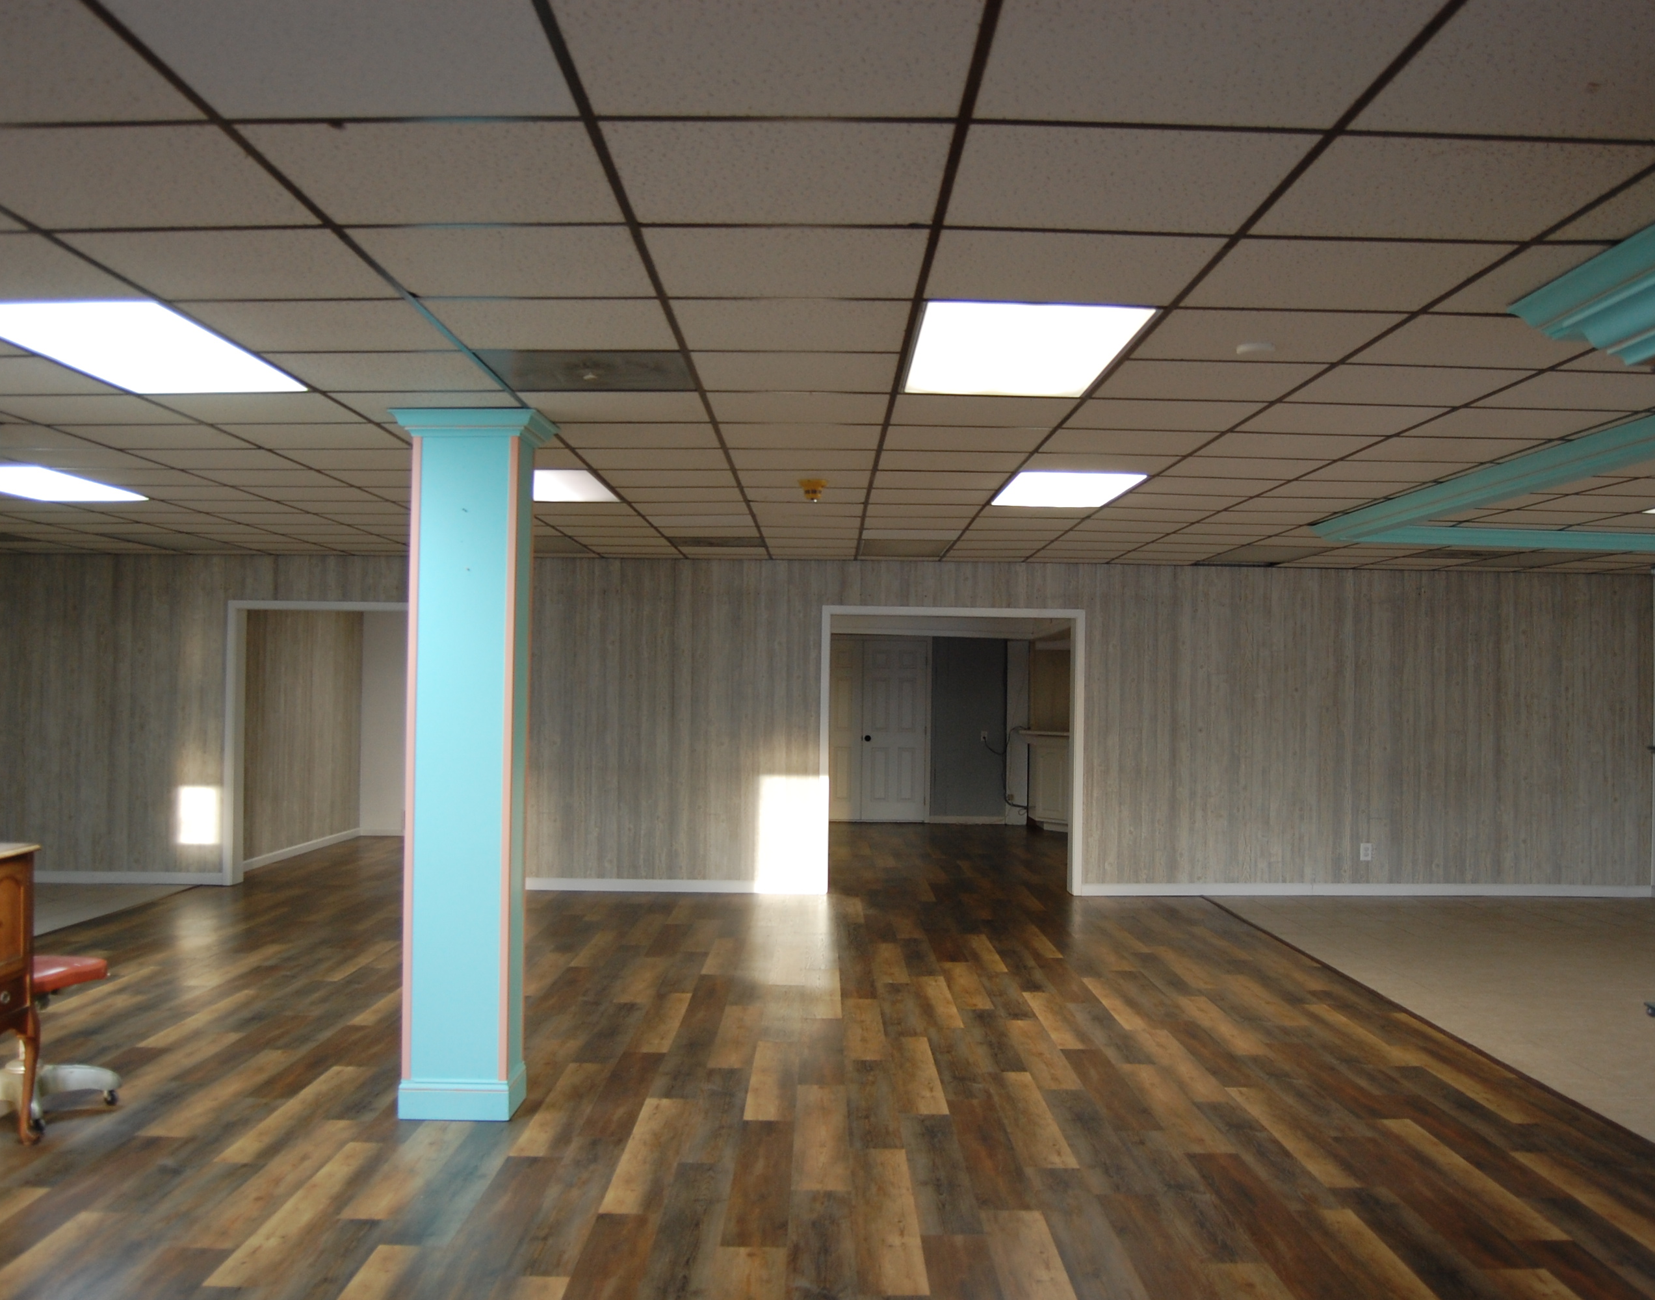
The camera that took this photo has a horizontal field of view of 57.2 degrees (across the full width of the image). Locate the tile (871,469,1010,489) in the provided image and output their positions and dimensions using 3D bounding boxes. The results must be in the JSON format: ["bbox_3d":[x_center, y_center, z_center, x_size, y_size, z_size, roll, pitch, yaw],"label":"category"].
[{"bbox_3d":[0.519,-0.774,6.932,0.605,0.020,0.600,1,-1,0],"label":"tile"}]

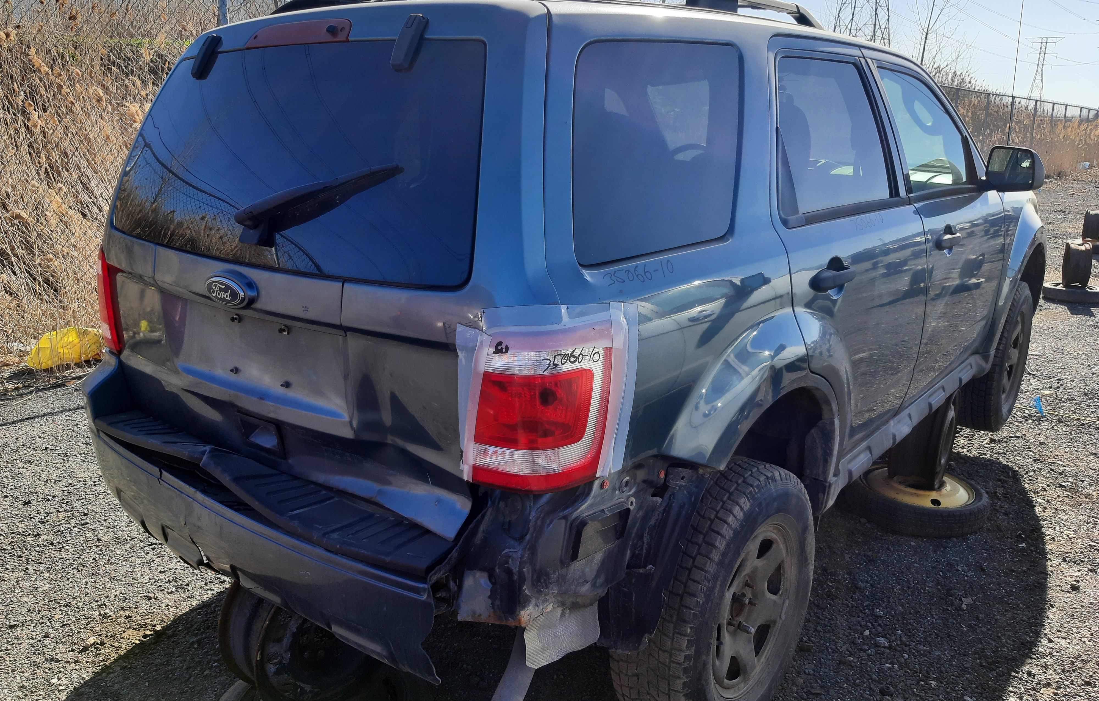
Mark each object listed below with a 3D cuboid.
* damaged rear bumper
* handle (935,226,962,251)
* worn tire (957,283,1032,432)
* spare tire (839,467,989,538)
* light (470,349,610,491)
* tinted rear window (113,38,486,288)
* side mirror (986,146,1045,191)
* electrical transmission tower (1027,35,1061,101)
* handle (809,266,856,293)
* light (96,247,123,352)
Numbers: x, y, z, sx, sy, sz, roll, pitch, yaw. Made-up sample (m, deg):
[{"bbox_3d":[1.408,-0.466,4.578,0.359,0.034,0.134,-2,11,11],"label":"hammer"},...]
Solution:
[{"bbox_3d":[-0.741,0.291,1.970,1.520,0.345,0.280,12,20,38],"label":"damaged rear bumper"},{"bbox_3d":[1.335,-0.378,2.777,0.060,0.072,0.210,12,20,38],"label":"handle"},{"bbox_3d":[2.136,0.028,4.045,0.240,0.720,0.720,12,20,38],"label":"worn tire"},{"bbox_3d":[1.501,0.592,3.427,0.568,0.130,0.568,0,15,0],"label":"spare tire"},{"bbox_3d":[-0.019,0.097,1.397,0.200,0.280,0.185,12,20,38],"label":"light"},{"bbox_3d":[-0.600,-0.423,1.770,1.310,0.470,0.090,12,-1,38],"label":"tinted rear window"},{"bbox_3d":[1.750,-0.681,3.112,0.205,0.175,0.140,12,20,38],"label":"side mirror"},{"bbox_3d":[250.537,-138.023,423.036,19.801,42.000,9.681,9,18,28],"label":"electrical transmission tower"},{"bbox_3d":[0.689,-0.180,2.013,0.060,0.065,0.210,12,20,38],"label":"handle"},{"bbox_3d":[-1.202,-0.162,2.332,0.200,0.280,0.185,12,20,38],"label":"light"}]

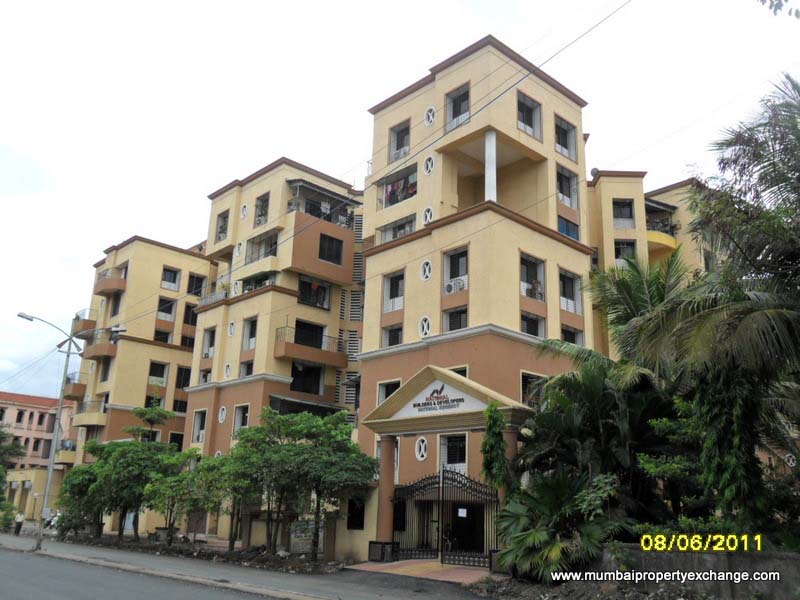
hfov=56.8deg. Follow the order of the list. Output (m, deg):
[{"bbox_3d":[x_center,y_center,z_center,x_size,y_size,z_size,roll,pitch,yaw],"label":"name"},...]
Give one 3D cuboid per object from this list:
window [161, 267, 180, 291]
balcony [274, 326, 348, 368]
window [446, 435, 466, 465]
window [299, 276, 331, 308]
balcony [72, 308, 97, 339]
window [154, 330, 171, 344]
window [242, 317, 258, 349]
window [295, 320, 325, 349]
[{"bbox_3d":[-19.963,-1.816,64.286,0.350,2.002,1.731,-13,-22,40],"label":"window"},{"bbox_3d":[-5.848,3.357,49.674,5.100,2.000,1.150,17,-23,-40],"label":"balcony"},{"bbox_3d":[2.519,6.582,32.440,0.250,1.260,1.334,16,-22,-40],"label":"window"},{"bbox_3d":[-5.789,-0.373,50.684,2.750,1.900,0.600,17,-22,-40],"label":"window"},{"bbox_3d":[-29.110,2.110,68.351,1.200,2.200,2.500,18,-24,-40],"label":"balcony"},{"bbox_3d":[-21.185,3.352,66.110,1.570,0.950,0.300,17,-22,-40],"label":"window"},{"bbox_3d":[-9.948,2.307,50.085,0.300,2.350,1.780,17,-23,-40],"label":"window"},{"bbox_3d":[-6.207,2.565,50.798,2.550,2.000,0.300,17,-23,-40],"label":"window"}]

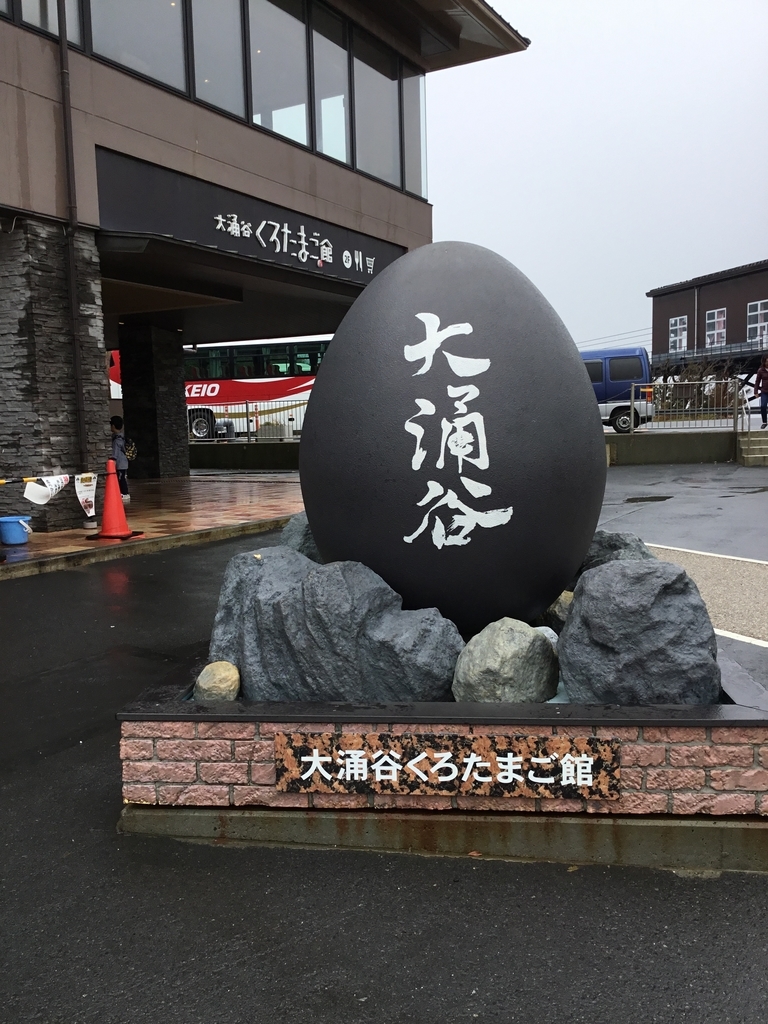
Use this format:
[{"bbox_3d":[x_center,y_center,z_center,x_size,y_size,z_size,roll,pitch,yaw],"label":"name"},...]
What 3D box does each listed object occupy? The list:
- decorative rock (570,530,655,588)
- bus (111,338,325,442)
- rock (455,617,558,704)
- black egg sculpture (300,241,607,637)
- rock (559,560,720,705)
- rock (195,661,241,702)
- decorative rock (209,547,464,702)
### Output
[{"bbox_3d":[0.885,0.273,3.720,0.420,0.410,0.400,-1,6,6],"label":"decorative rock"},{"bbox_3d":[-3.502,-4.061,30.206,12.000,3.450,2.500,2,7,26],"label":"bus"},{"bbox_3d":[0.382,0.451,2.880,0.320,0.260,0.290,-1,6,6],"label":"rock"},{"bbox_3d":[0.257,-0.248,3.524,1.160,1.540,1.160,-1,6,5],"label":"black egg sculpture"},{"bbox_3d":[0.798,0.367,2.860,0.470,0.410,0.420,-1,6,6],"label":"rock"},{"bbox_3d":[-0.515,0.534,2.830,0.140,0.150,0.130,-1,6,6],"label":"rock"},{"bbox_3d":[-0.155,0.348,2.980,0.770,0.470,0.480,-1,6,6],"label":"decorative rock"}]

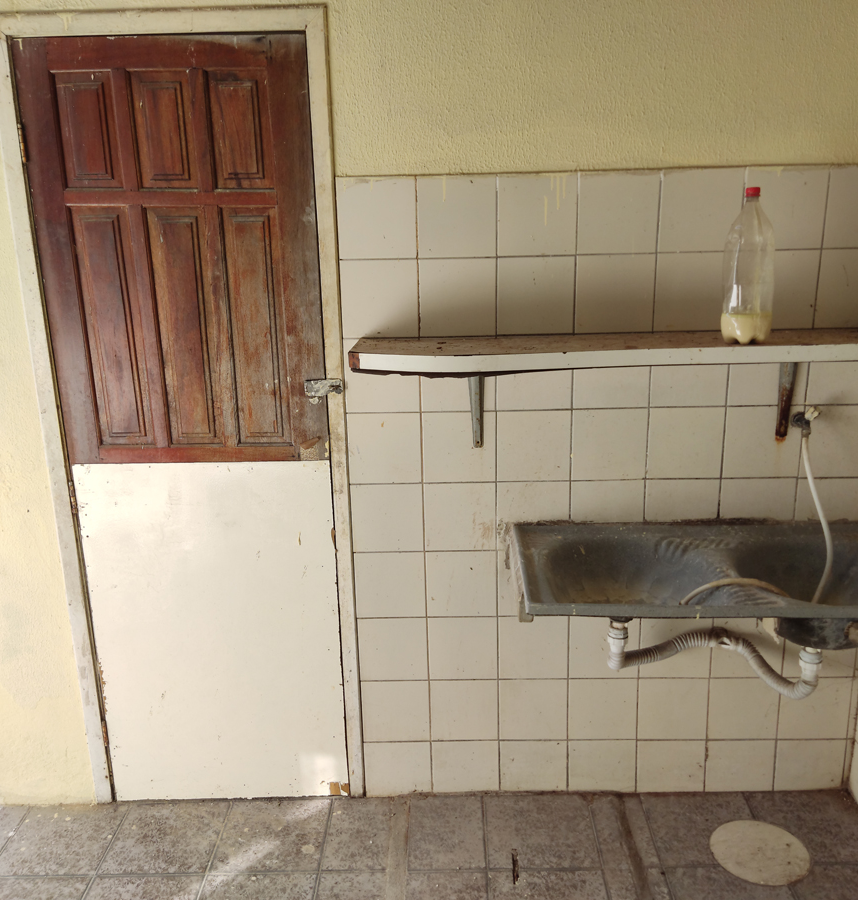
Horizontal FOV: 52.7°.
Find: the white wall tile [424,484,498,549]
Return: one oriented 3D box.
[{"bbox_3d":[0.087,0.183,2.364,0.198,0.195,0.010,-1,15,2],"label":"white wall tile"}]

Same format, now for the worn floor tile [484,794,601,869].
[{"bbox_3d":[0.309,1.062,2.417,0.302,0.010,0.300,-1,15,2],"label":"worn floor tile"}]

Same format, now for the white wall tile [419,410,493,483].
[{"bbox_3d":[0.082,-0.008,2.317,0.197,0.195,0.010,-1,15,2],"label":"white wall tile"}]

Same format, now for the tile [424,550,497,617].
[{"bbox_3d":[0.091,0.372,2.403,0.198,0.197,0.009,-1,15,2],"label":"tile"}]

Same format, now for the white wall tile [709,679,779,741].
[{"bbox_3d":[0.906,0.745,2.498,0.200,0.197,0.010,-1,15,2],"label":"white wall tile"}]

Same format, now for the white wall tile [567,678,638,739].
[{"bbox_3d":[0.499,0.745,2.491,0.198,0.197,0.009,-1,15,2],"label":"white wall tile"}]

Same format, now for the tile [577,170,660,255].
[{"bbox_3d":[0.465,-0.586,2.137,0.198,0.197,0.010,-1,16,3],"label":"tile"}]

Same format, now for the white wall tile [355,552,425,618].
[{"bbox_3d":[-0.108,0.377,2.424,0.197,0.195,0.010,-1,15,2],"label":"white wall tile"}]

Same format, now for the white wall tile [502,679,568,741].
[{"bbox_3d":[0.300,0.748,2.497,0.198,0.197,0.009,-1,15,2],"label":"white wall tile"}]

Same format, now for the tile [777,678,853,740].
[{"bbox_3d":[1.107,0.742,2.490,0.200,0.197,0.010,-1,15,2],"label":"tile"}]

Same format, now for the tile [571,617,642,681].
[{"bbox_3d":[0.494,0.555,2.440,0.198,0.197,0.009,-1,15,2],"label":"tile"}]

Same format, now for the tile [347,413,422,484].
[{"bbox_3d":[-0.118,-0.003,2.325,0.198,0.197,0.010,-1,16,3],"label":"tile"}]

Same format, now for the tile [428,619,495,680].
[{"bbox_3d":[0.097,0.564,2.466,0.197,0.195,0.010,-1,15,2],"label":"tile"}]

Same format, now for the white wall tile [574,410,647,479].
[{"bbox_3d":[0.484,-0.013,2.308,0.200,0.197,0.010,-1,15,2],"label":"white wall tile"}]

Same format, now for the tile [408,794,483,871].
[{"bbox_3d":[0.049,1.080,2.447,0.208,0.010,0.291,-1,15,2],"label":"tile"}]

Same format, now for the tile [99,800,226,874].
[{"bbox_3d":[-0.741,1.095,2.451,0.301,0.010,0.299,-1,15,2],"label":"tile"}]

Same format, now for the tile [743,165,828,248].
[{"bbox_3d":[0.863,-0.590,2.124,0.198,0.197,0.009,-1,15,2],"label":"tile"}]

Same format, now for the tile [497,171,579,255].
[{"bbox_3d":[0.265,-0.583,2.146,0.198,0.197,0.010,-1,16,3],"label":"tile"}]

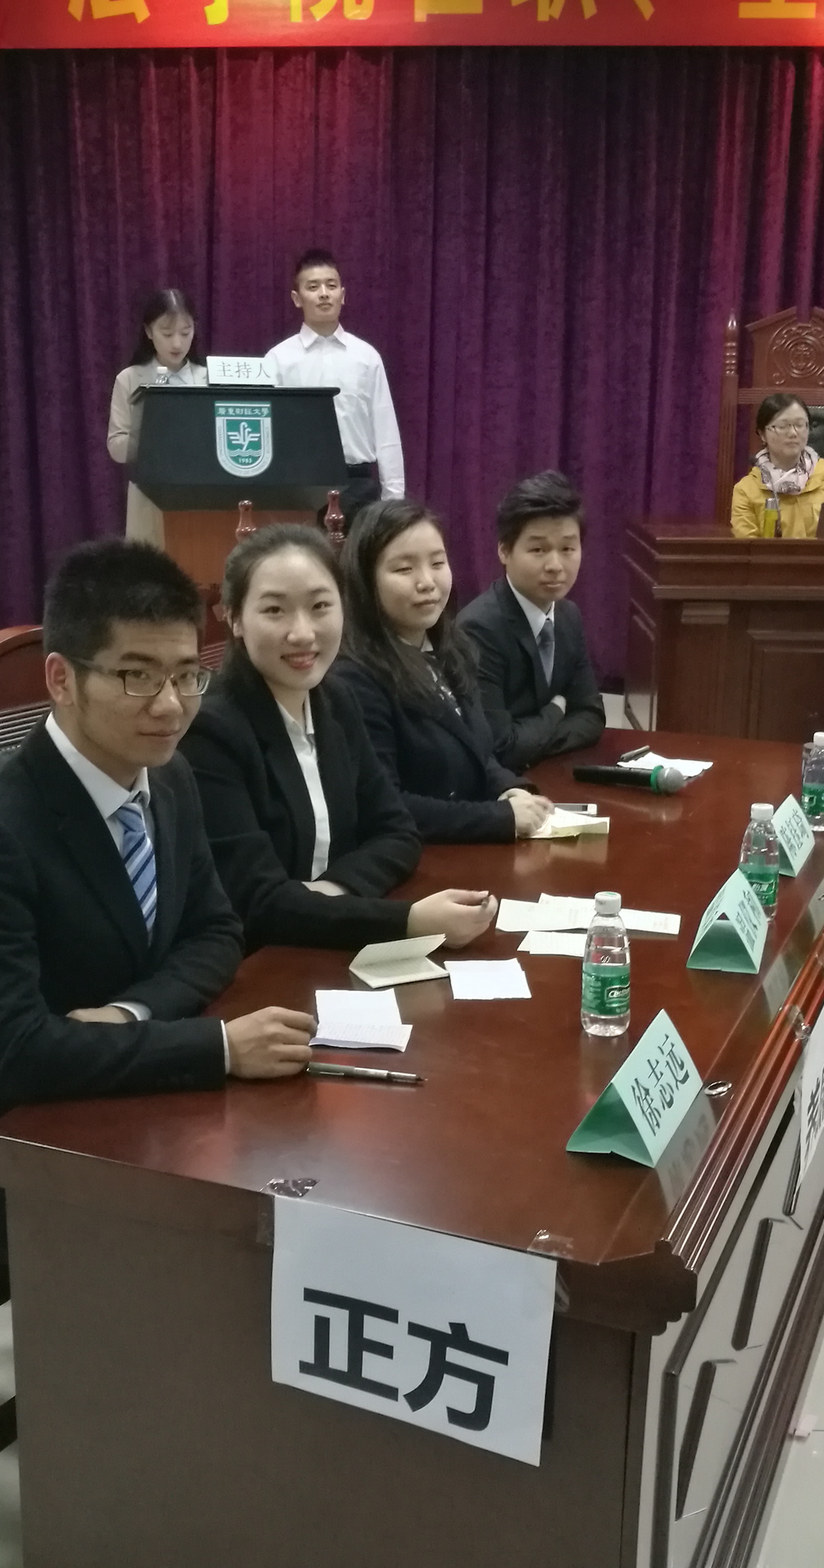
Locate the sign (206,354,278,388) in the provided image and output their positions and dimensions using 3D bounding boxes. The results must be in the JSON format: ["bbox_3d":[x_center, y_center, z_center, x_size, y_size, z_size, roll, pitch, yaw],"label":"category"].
[{"bbox_3d":[-0.523,-1.264,4.996,0.210,0.090,0.085,-1,14,-9],"label":"sign"}]

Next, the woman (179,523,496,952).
[{"bbox_3d":[-0.156,0.269,2.560,0.620,1.350,0.470,10,17,34],"label":"woman"}]

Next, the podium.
[{"bbox_3d":[-0.605,-0.702,5.770,0.710,1.350,0.500,-2,14,-9],"label":"podium"}]

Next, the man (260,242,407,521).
[{"bbox_3d":[-0.298,-0.889,5.578,0.530,1.775,0.320,-1,14,-6],"label":"man"}]

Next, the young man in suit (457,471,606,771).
[{"bbox_3d":[0.265,0.039,3.491,0.640,1.385,0.530,9,16,32],"label":"young man in suit"}]

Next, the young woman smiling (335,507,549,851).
[{"bbox_3d":[0.020,0.147,3.087,0.630,1.355,0.500,9,16,32],"label":"young woman smiling"}]

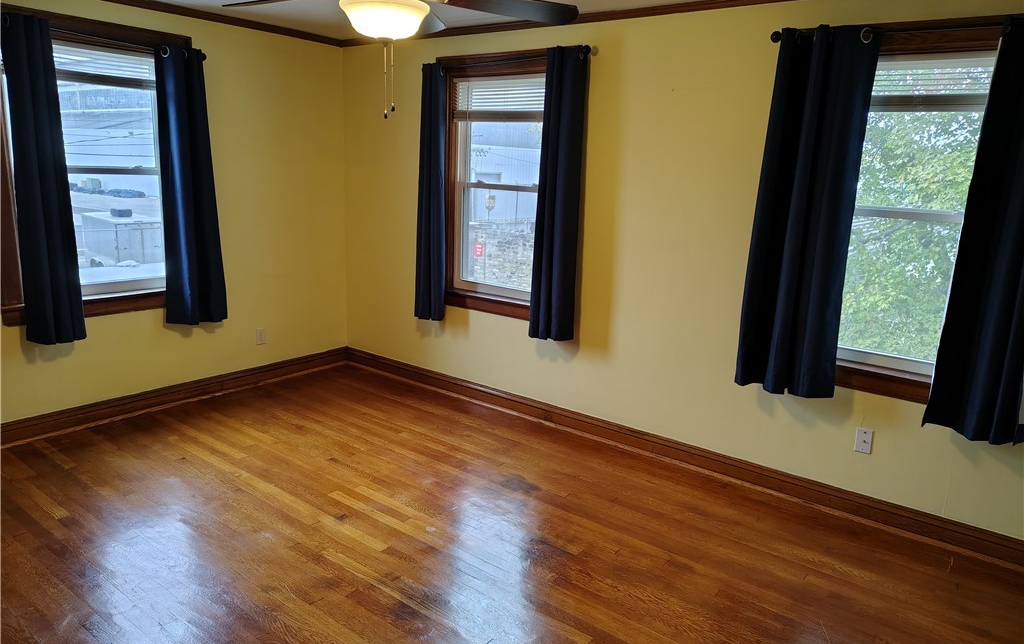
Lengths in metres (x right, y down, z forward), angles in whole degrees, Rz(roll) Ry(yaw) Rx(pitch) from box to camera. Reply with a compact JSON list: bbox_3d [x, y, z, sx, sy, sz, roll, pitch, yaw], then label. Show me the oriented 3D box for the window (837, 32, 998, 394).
[{"bbox_3d":[1.702,-0.434,3.025,0.960,1.520,0.110,12,16,36],"label":"window"}]

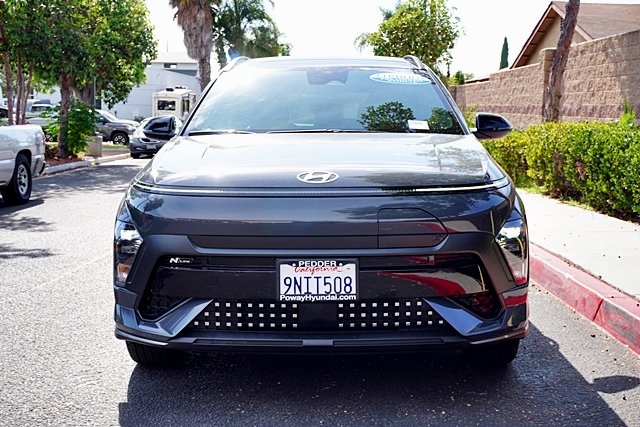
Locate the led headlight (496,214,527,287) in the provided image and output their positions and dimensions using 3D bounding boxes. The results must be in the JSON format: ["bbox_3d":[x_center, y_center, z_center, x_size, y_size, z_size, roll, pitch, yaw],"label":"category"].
[{"bbox_3d":[0.802,0.150,3.401,0.190,0.310,0.240,-1,6,-5],"label":"led headlight"}]

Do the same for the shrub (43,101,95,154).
[{"bbox_3d":[-6.949,-2.376,22.600,1.420,1.450,1.300,0,7,0],"label":"shrub"}]

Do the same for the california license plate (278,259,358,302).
[{"bbox_3d":[-0.008,0.253,3.090,0.312,0.162,0.020,0,7,2],"label":"california license plate"}]

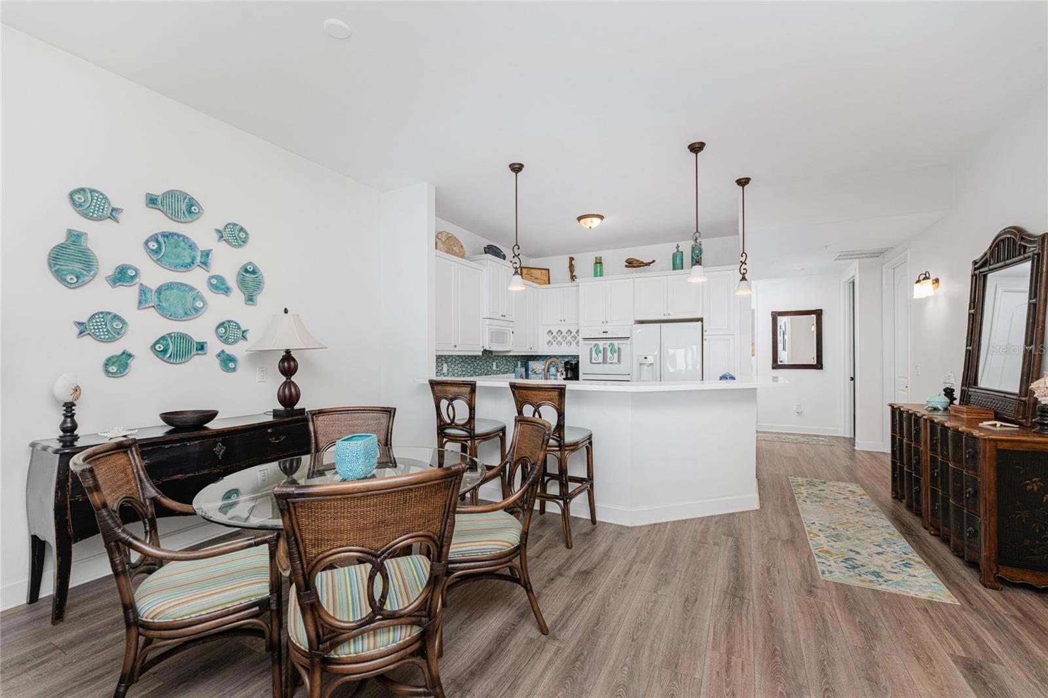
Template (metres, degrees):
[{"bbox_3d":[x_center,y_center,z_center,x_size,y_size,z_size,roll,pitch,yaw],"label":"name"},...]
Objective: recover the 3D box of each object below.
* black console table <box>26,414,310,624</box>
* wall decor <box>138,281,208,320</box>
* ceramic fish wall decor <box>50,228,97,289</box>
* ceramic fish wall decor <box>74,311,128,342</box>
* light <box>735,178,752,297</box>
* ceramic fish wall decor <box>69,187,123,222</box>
[{"bbox_3d":[-2.136,0.940,2.722,0.395,0.854,1.470,0,-1,29],"label":"black console table"},{"bbox_3d":[-2.350,-0.322,2.731,0.030,0.258,0.376,0,-1,29],"label":"wall decor"},{"bbox_3d":[-2.571,-0.512,2.326,0.030,0.328,0.188,0,-1,29],"label":"ceramic fish wall decor"},{"bbox_3d":[-2.527,-0.134,2.434,0.030,0.180,0.231,-1,-1,29],"label":"ceramic fish wall decor"},{"bbox_3d":[2.140,-1.097,3.968,0.157,1.128,0.157,0,-1,29],"label":"light"},{"bbox_3d":[-2.527,-0.851,2.410,0.030,0.184,0.222,0,-1,29],"label":"ceramic fish wall decor"}]

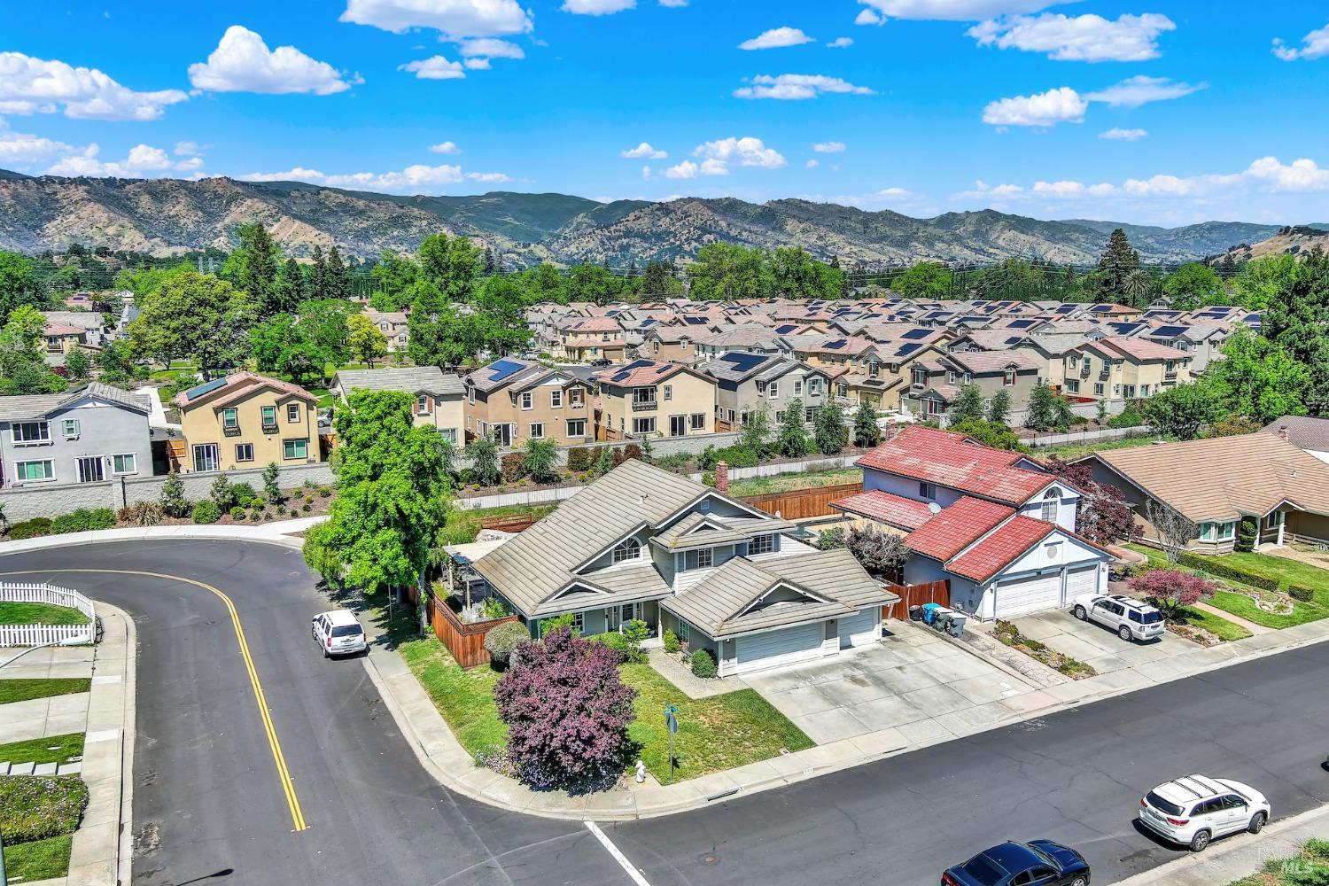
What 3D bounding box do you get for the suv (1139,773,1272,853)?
[{"bbox_3d":[19.473,13.107,38.482,4.890,1.730,1.925,-5,10,-25],"label":"suv"}]

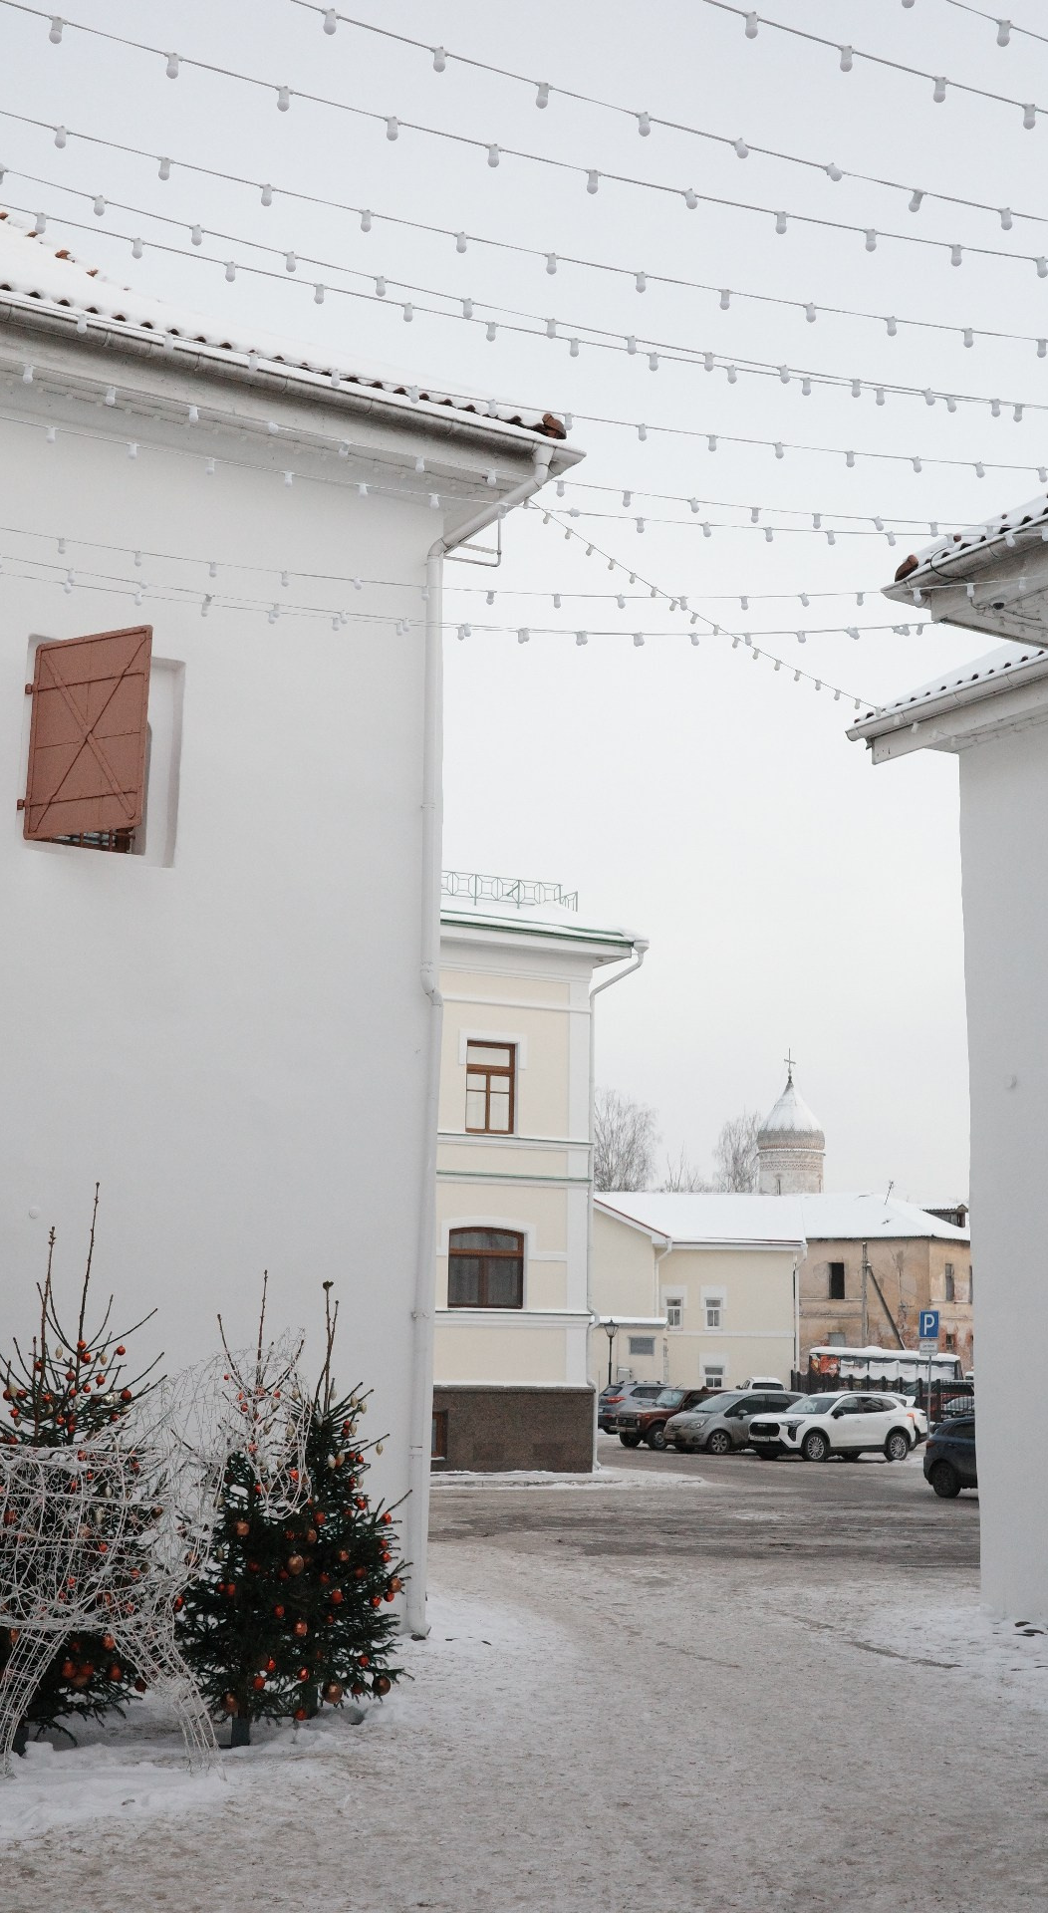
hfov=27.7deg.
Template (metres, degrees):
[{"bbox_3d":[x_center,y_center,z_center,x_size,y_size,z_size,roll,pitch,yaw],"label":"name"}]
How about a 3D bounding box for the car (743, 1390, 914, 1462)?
[{"bbox_3d":[7.468,11.420,51.828,4.470,1.620,1.840,8,-13,-35],"label":"car"}]

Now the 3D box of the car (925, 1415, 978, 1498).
[{"bbox_3d":[9.054,8.862,37.756,1.820,1.600,4.400,7,-12,-29],"label":"car"}]

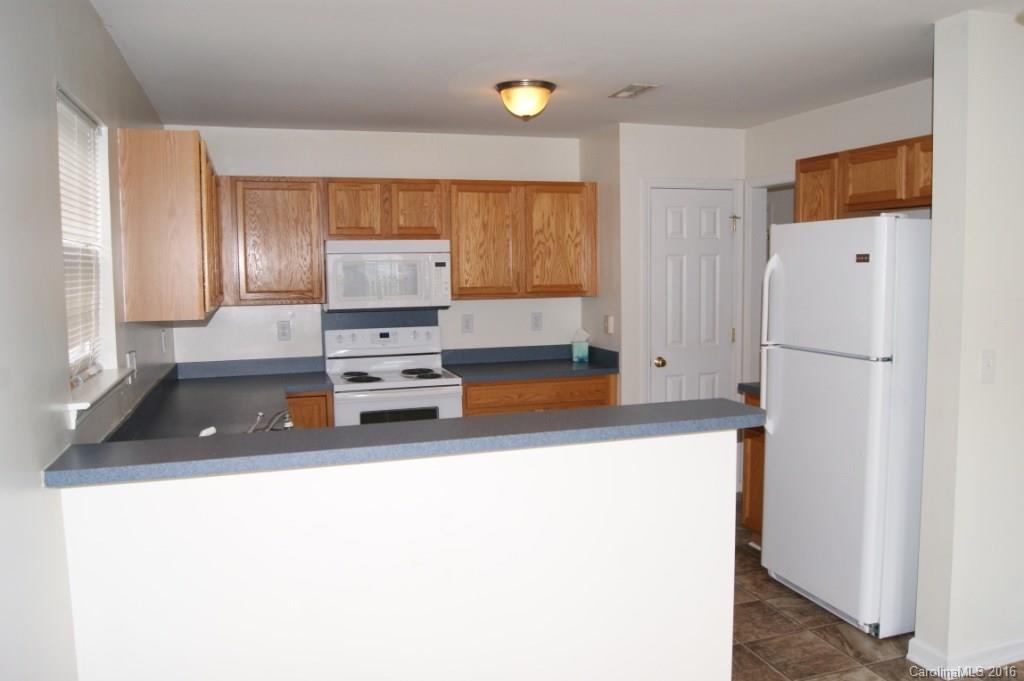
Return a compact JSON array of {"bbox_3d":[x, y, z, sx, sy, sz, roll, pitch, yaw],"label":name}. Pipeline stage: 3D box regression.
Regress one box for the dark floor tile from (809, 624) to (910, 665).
[{"bbox_3d":[1.456,1.236,3.153,0.329,0.010,0.329,-2,5,-18],"label":"dark floor tile"}]

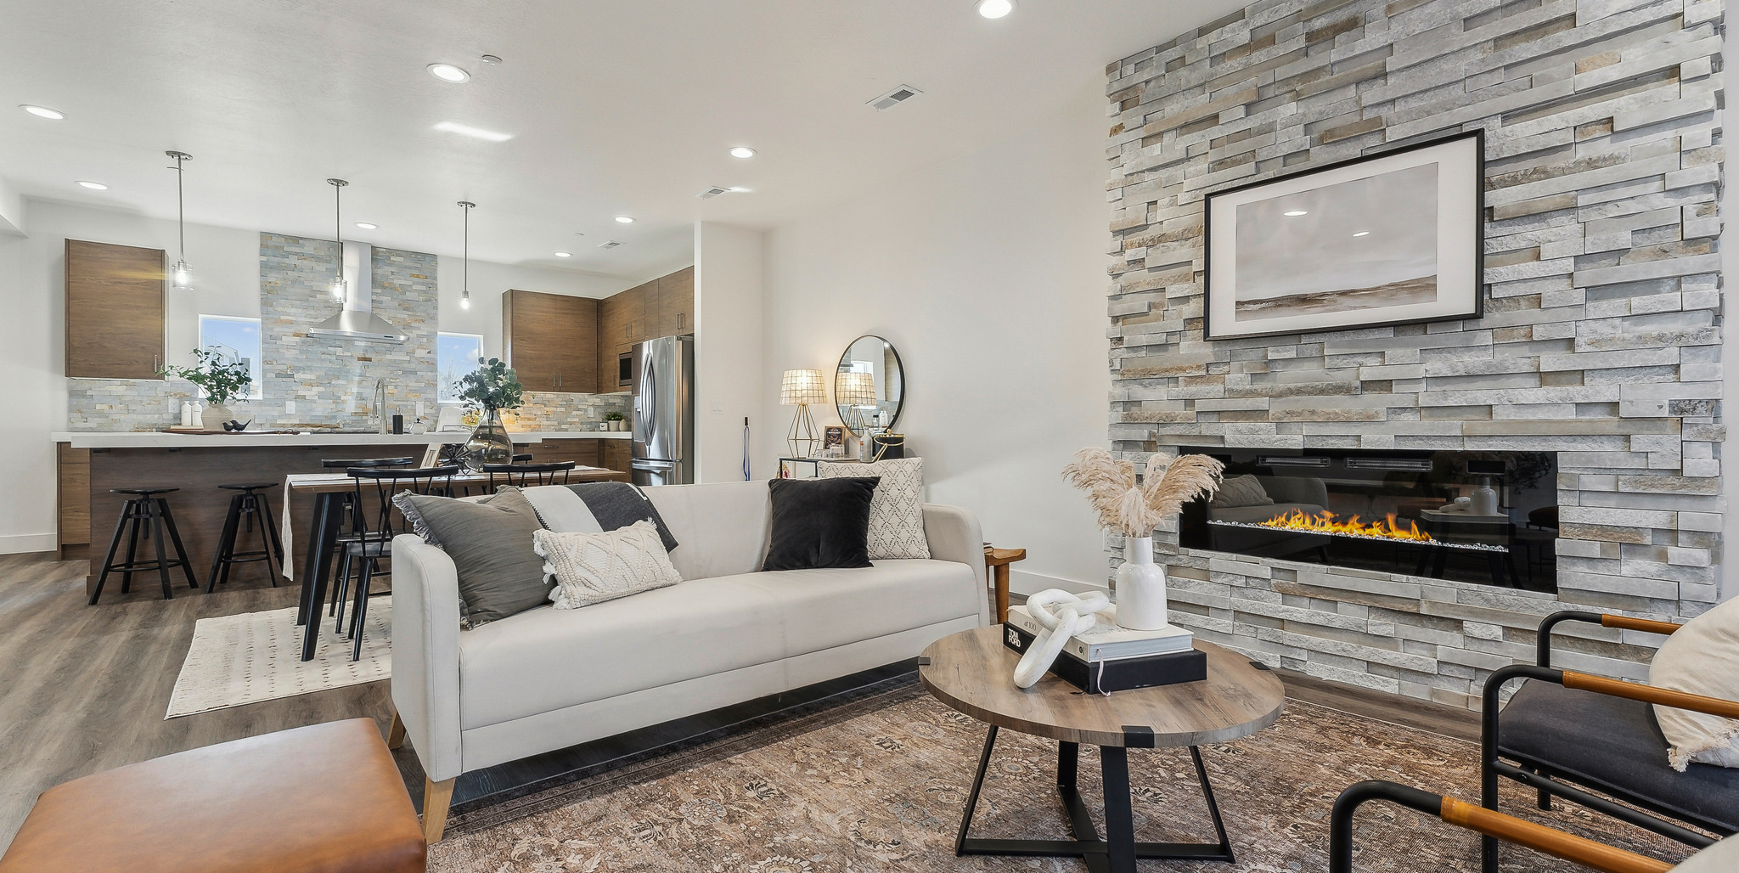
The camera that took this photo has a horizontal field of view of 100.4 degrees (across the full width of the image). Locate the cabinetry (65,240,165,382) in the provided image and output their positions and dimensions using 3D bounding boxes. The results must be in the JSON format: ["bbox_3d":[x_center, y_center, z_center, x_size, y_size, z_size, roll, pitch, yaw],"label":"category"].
[{"bbox_3d":[-6.051,-0.983,5.856,0.550,1.065,0.340,0,0,-40],"label":"cabinetry"}]

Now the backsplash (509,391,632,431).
[{"bbox_3d":[-3.369,-0.243,8.348,1.420,0.450,0.030,0,0,-40],"label":"backsplash"}]

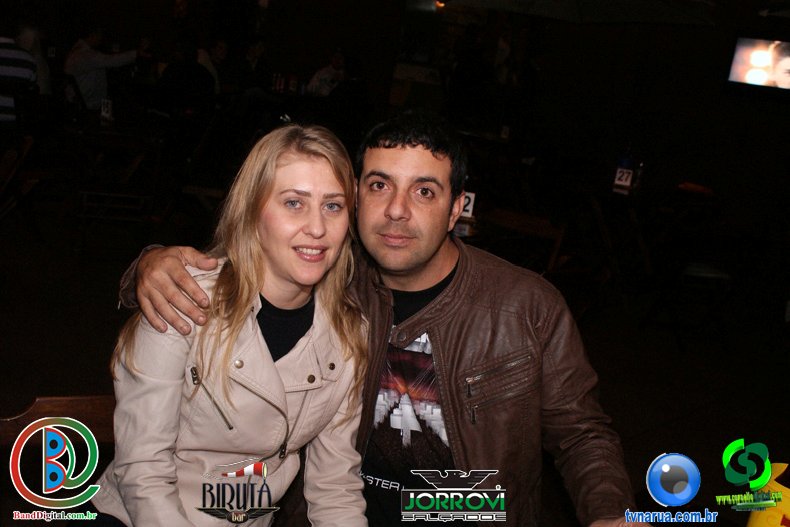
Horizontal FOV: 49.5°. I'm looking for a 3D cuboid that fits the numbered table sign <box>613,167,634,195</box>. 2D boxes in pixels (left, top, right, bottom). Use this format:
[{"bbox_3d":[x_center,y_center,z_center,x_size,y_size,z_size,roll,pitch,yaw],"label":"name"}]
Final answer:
[{"bbox_3d":[1.374,-0.496,5.150,0.100,0.150,0.060,11,14,19],"label":"numbered table sign"}]

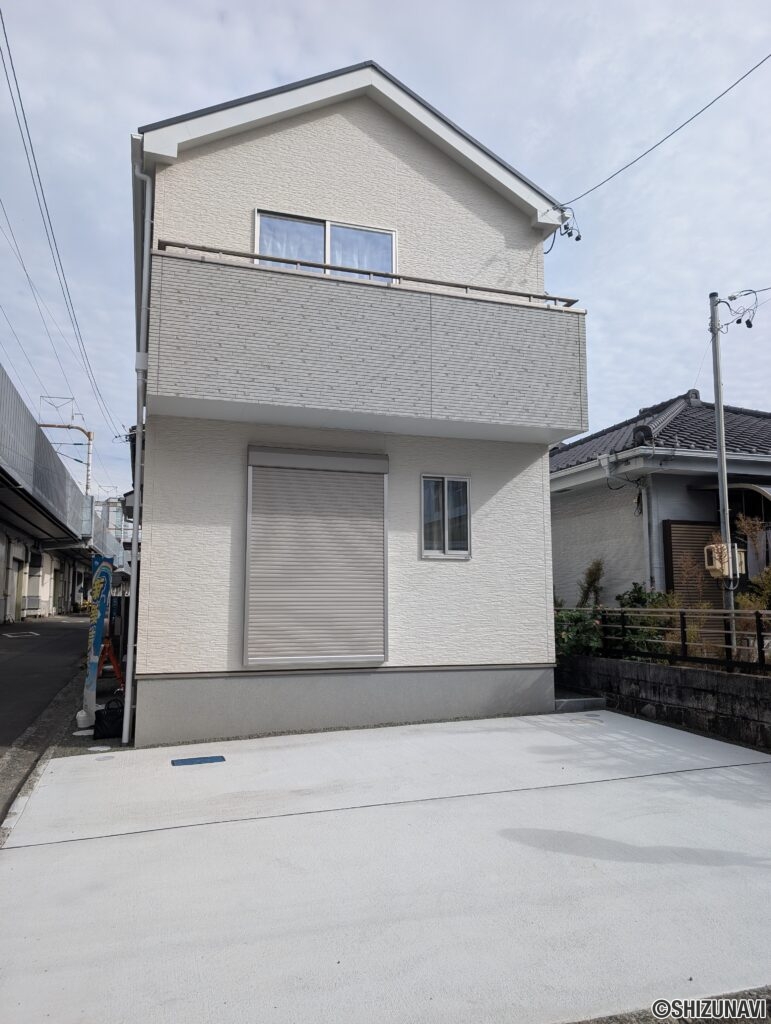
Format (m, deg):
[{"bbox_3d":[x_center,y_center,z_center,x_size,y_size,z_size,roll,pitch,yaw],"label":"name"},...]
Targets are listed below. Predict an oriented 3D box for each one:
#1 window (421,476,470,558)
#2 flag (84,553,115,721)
[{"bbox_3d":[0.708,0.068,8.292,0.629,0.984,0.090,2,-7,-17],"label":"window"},{"bbox_3d":[-3.264,1.427,8.087,0.120,1.850,0.500,-2,-7,18],"label":"flag"}]

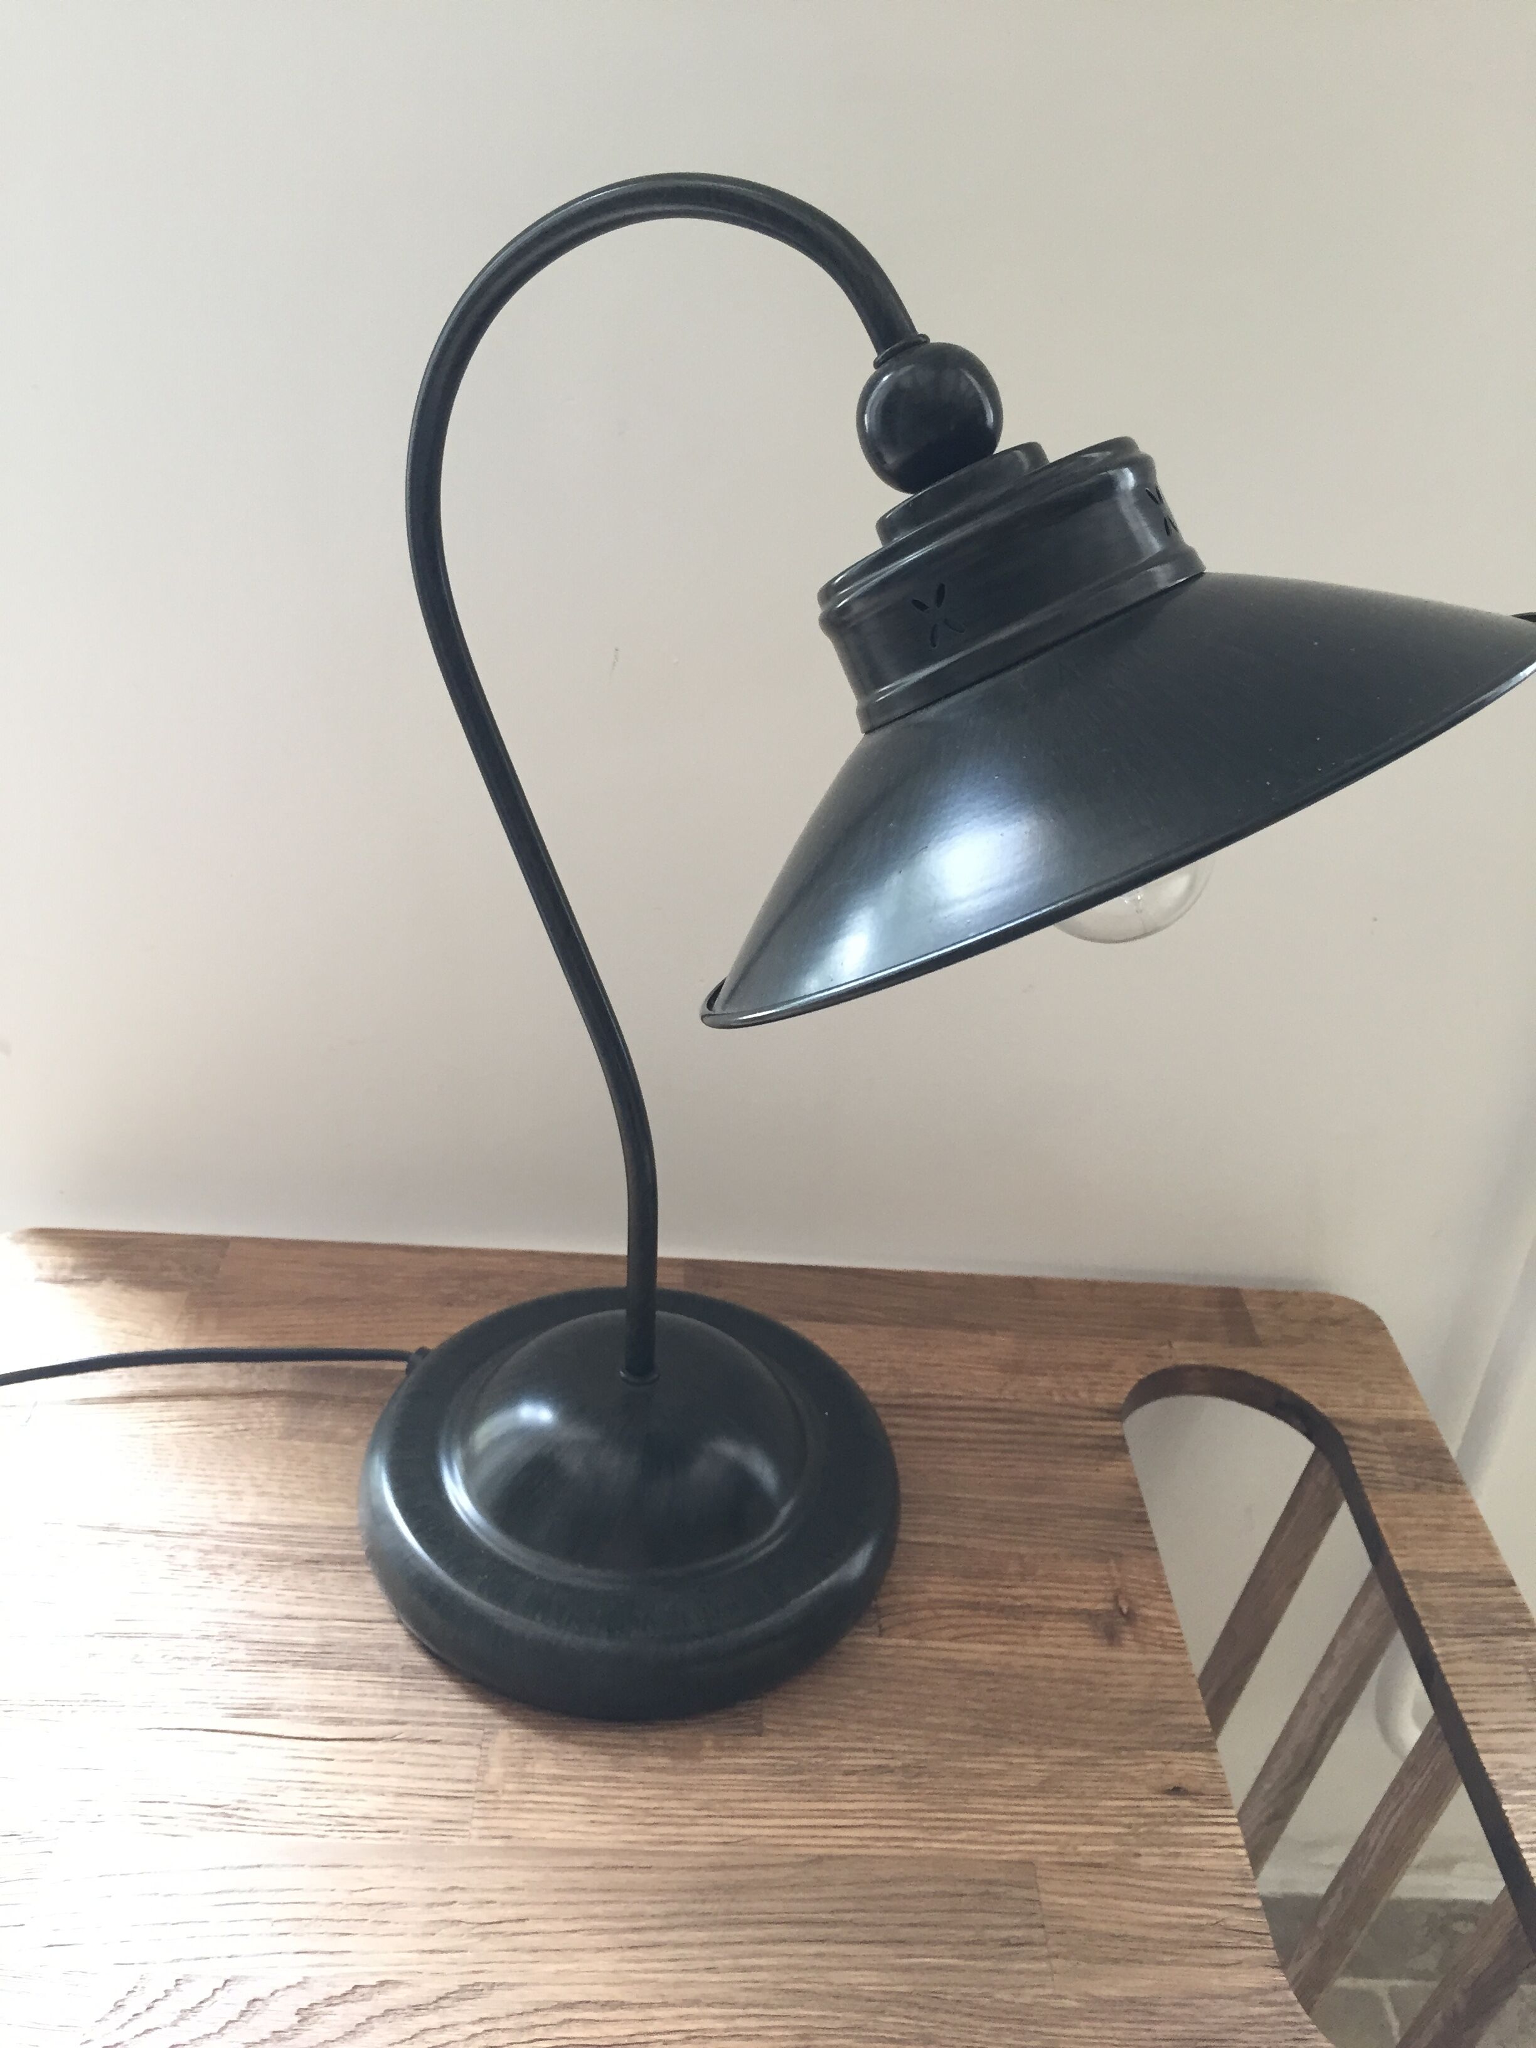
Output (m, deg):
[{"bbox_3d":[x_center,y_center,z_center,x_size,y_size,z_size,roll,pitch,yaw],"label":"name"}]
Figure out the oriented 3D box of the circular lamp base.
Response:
[{"bbox_3d":[-0.047,0.150,0.615,0.195,0.065,0.195,3,32,-5],"label":"circular lamp base"}]

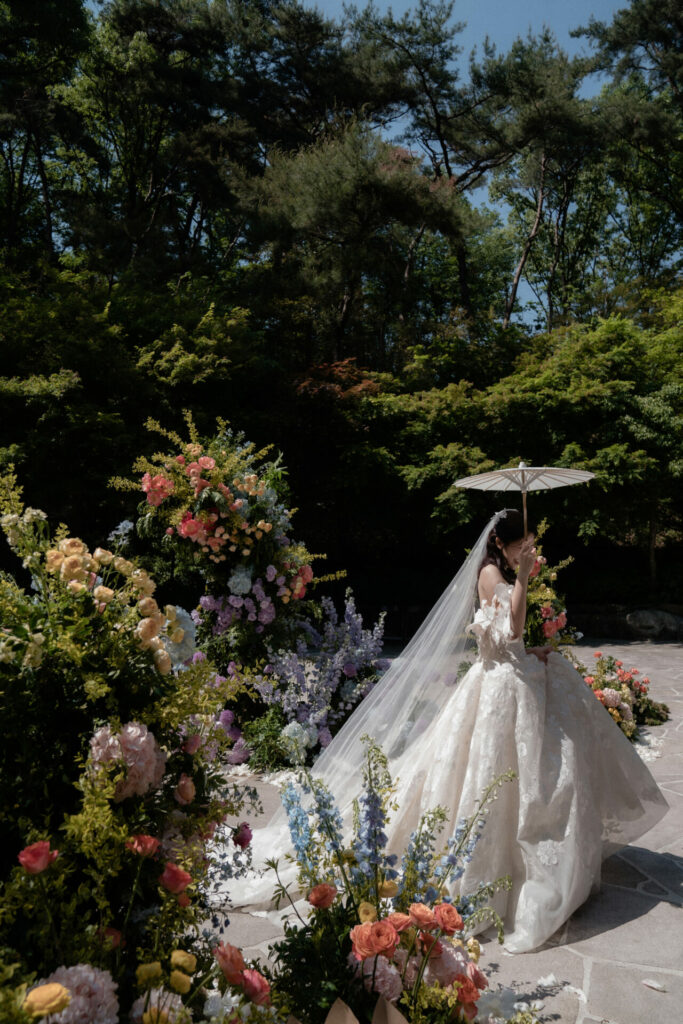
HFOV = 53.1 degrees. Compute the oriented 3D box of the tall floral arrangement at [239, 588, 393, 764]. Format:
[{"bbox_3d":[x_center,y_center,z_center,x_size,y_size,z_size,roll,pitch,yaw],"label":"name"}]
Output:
[{"bbox_3d":[-0.170,1.080,4.600,1.000,1.100,0.750,0,0,-3],"label":"tall floral arrangement"}]

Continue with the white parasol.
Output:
[{"bbox_3d":[0.780,-0.020,2.930,0.610,0.370,0.610,-4,-5,0],"label":"white parasol"}]

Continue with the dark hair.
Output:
[{"bbox_3d":[0.715,0.152,3.000,0.235,0.335,0.210,0,0,-7],"label":"dark hair"}]

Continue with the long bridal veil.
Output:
[{"bbox_3d":[0.090,0.800,3.100,1.250,1.630,0.800,0,0,-7],"label":"long bridal veil"}]

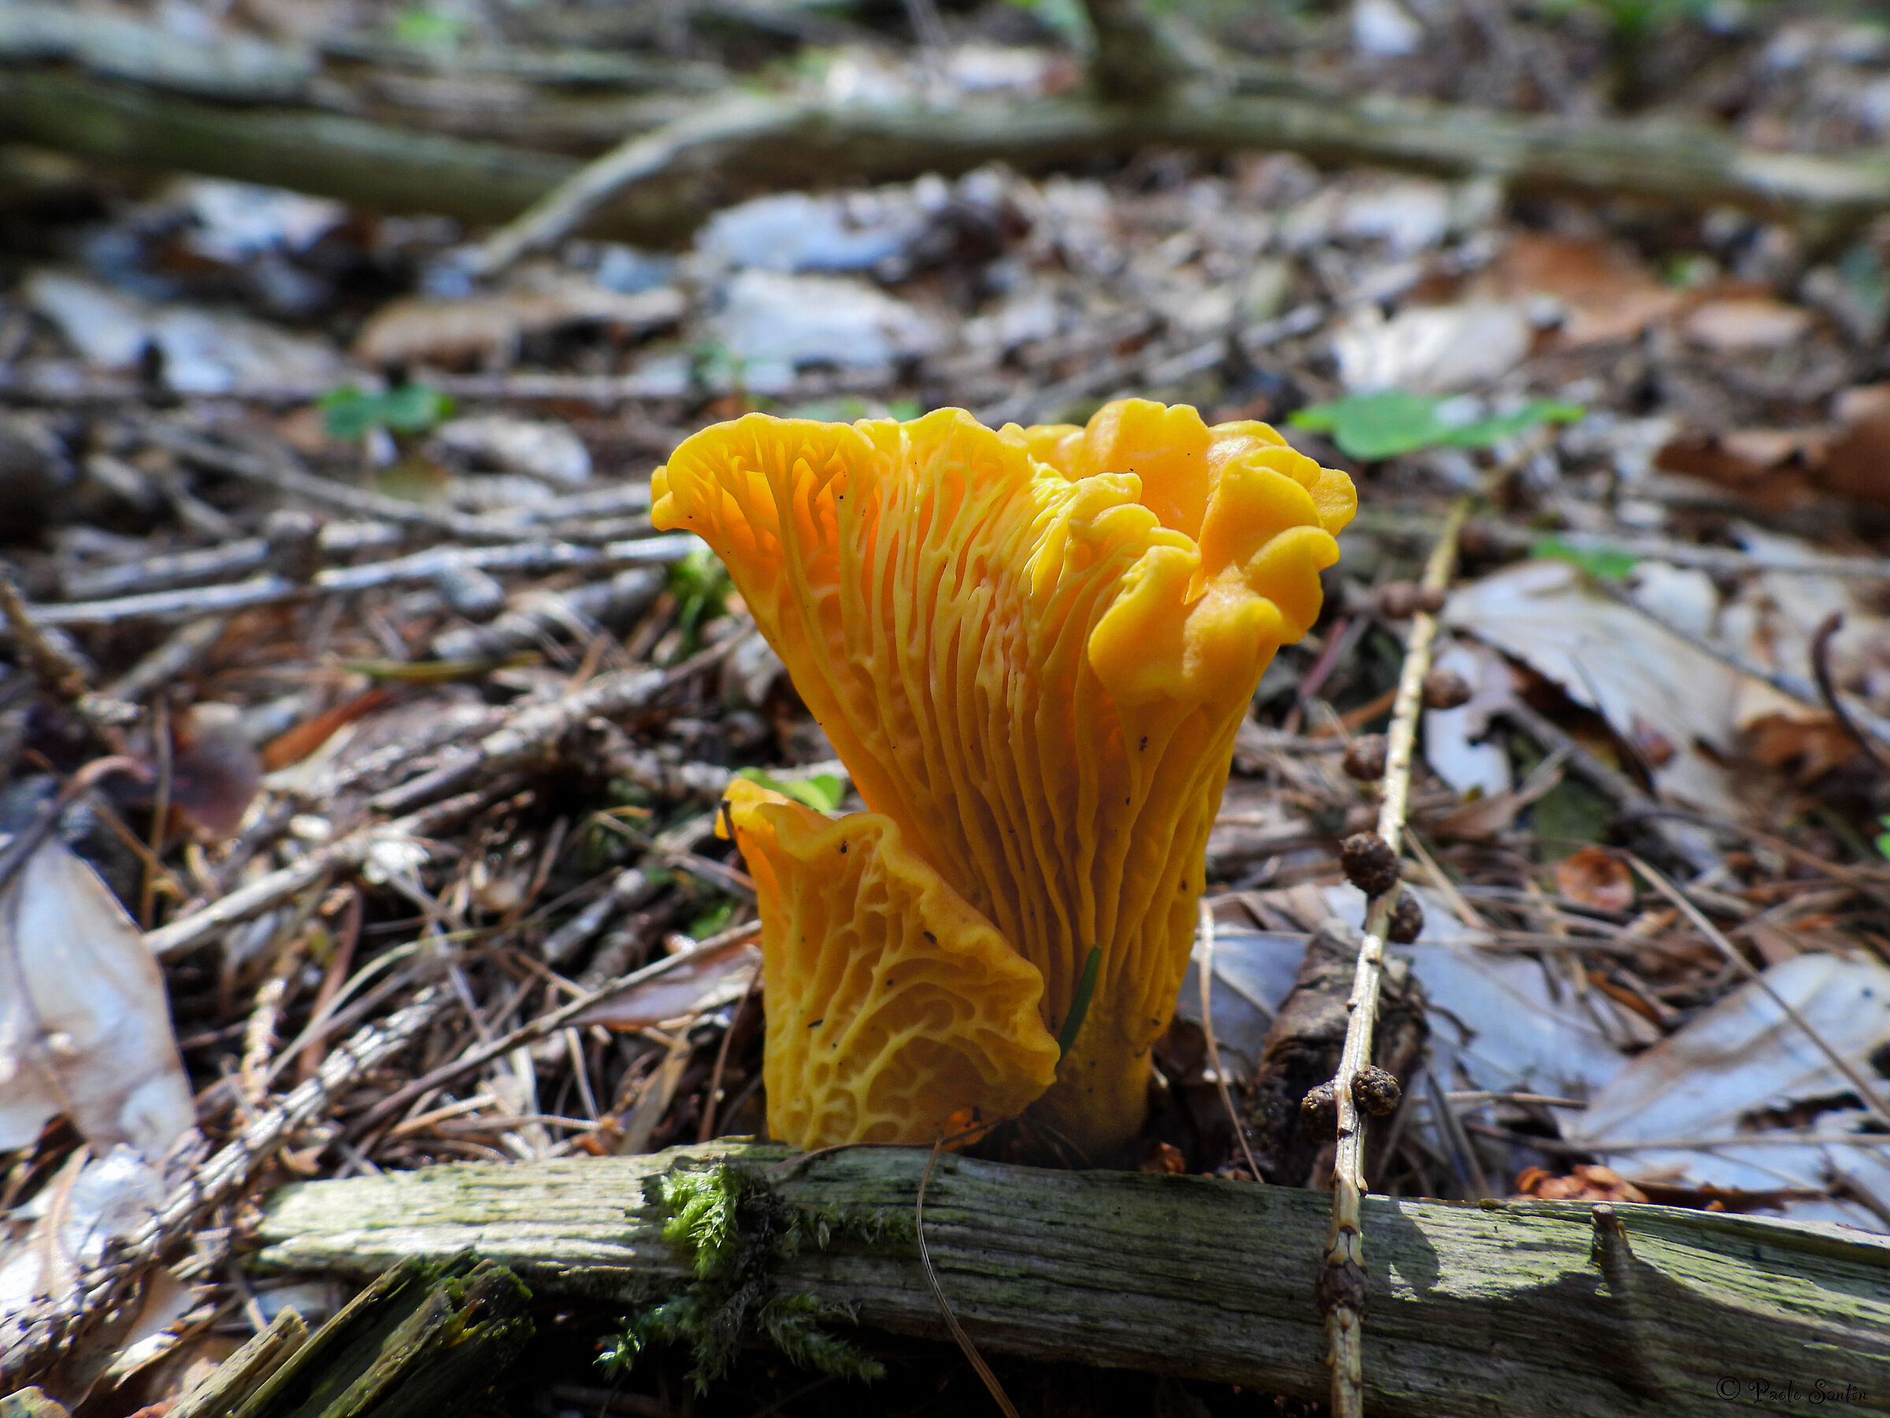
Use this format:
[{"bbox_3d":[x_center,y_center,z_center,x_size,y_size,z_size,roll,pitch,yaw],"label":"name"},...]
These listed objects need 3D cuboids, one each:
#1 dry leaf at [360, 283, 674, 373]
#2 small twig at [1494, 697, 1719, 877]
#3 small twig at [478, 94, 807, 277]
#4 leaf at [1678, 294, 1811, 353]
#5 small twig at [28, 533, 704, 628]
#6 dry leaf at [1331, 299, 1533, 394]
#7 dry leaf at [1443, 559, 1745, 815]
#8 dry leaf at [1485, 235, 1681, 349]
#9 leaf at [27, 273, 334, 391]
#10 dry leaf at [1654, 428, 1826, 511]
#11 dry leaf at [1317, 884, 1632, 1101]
[{"bbox_3d":[-0.140,-0.127,0.433,0.105,0.023,0.038,-4,33,-7],"label":"dry leaf"},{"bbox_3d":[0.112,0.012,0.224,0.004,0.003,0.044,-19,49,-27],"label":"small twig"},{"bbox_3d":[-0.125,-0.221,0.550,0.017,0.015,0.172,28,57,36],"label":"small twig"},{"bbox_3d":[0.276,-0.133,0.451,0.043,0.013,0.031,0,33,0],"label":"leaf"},{"bbox_3d":[-0.125,-0.029,0.289,0.141,0.007,0.011,-7,34,-9],"label":"small twig"},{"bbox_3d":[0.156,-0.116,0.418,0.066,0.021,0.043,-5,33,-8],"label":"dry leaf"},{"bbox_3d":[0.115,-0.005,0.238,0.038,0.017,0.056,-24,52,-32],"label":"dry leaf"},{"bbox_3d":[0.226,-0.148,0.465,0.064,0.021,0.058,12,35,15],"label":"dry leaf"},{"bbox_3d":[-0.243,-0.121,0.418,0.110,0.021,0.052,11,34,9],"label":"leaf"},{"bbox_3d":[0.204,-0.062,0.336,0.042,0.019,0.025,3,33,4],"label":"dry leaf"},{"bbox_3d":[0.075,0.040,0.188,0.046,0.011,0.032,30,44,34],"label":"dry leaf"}]

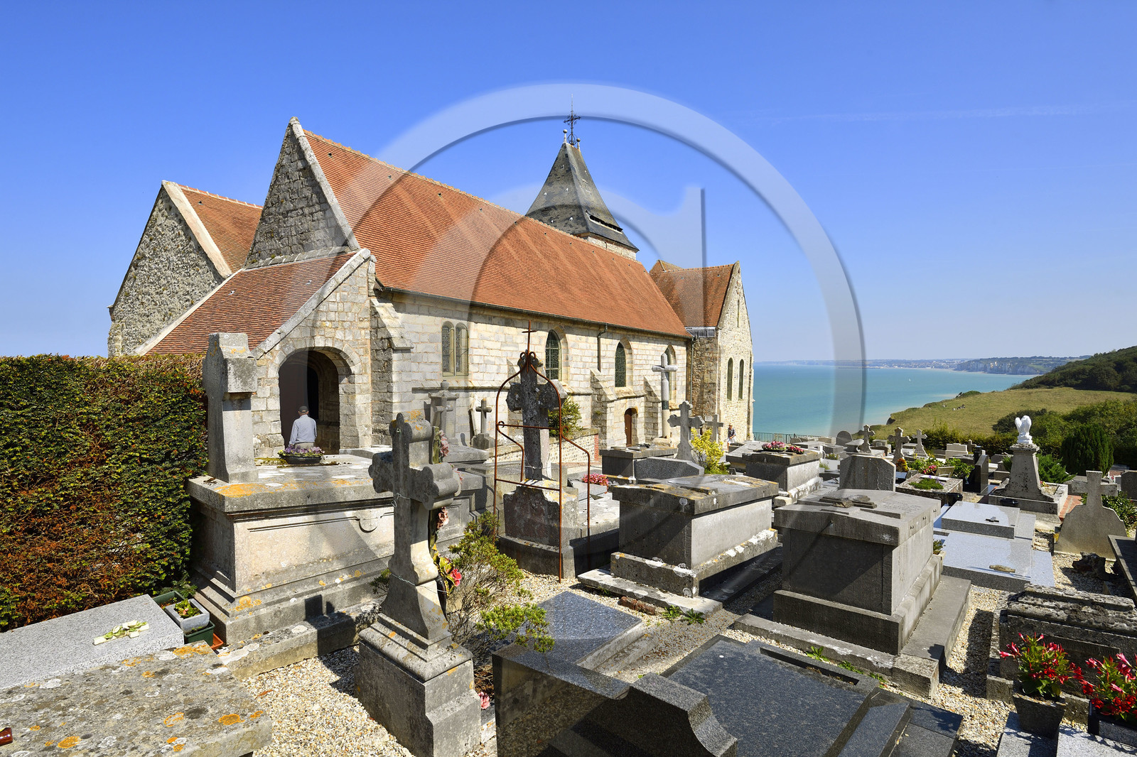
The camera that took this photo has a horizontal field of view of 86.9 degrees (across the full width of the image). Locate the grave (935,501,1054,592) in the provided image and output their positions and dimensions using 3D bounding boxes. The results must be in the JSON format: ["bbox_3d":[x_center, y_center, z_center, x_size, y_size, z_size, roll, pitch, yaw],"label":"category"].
[{"bbox_3d":[6.874,2.533,9.641,1.420,0.350,4.300,2,2,39],"label":"grave"}]

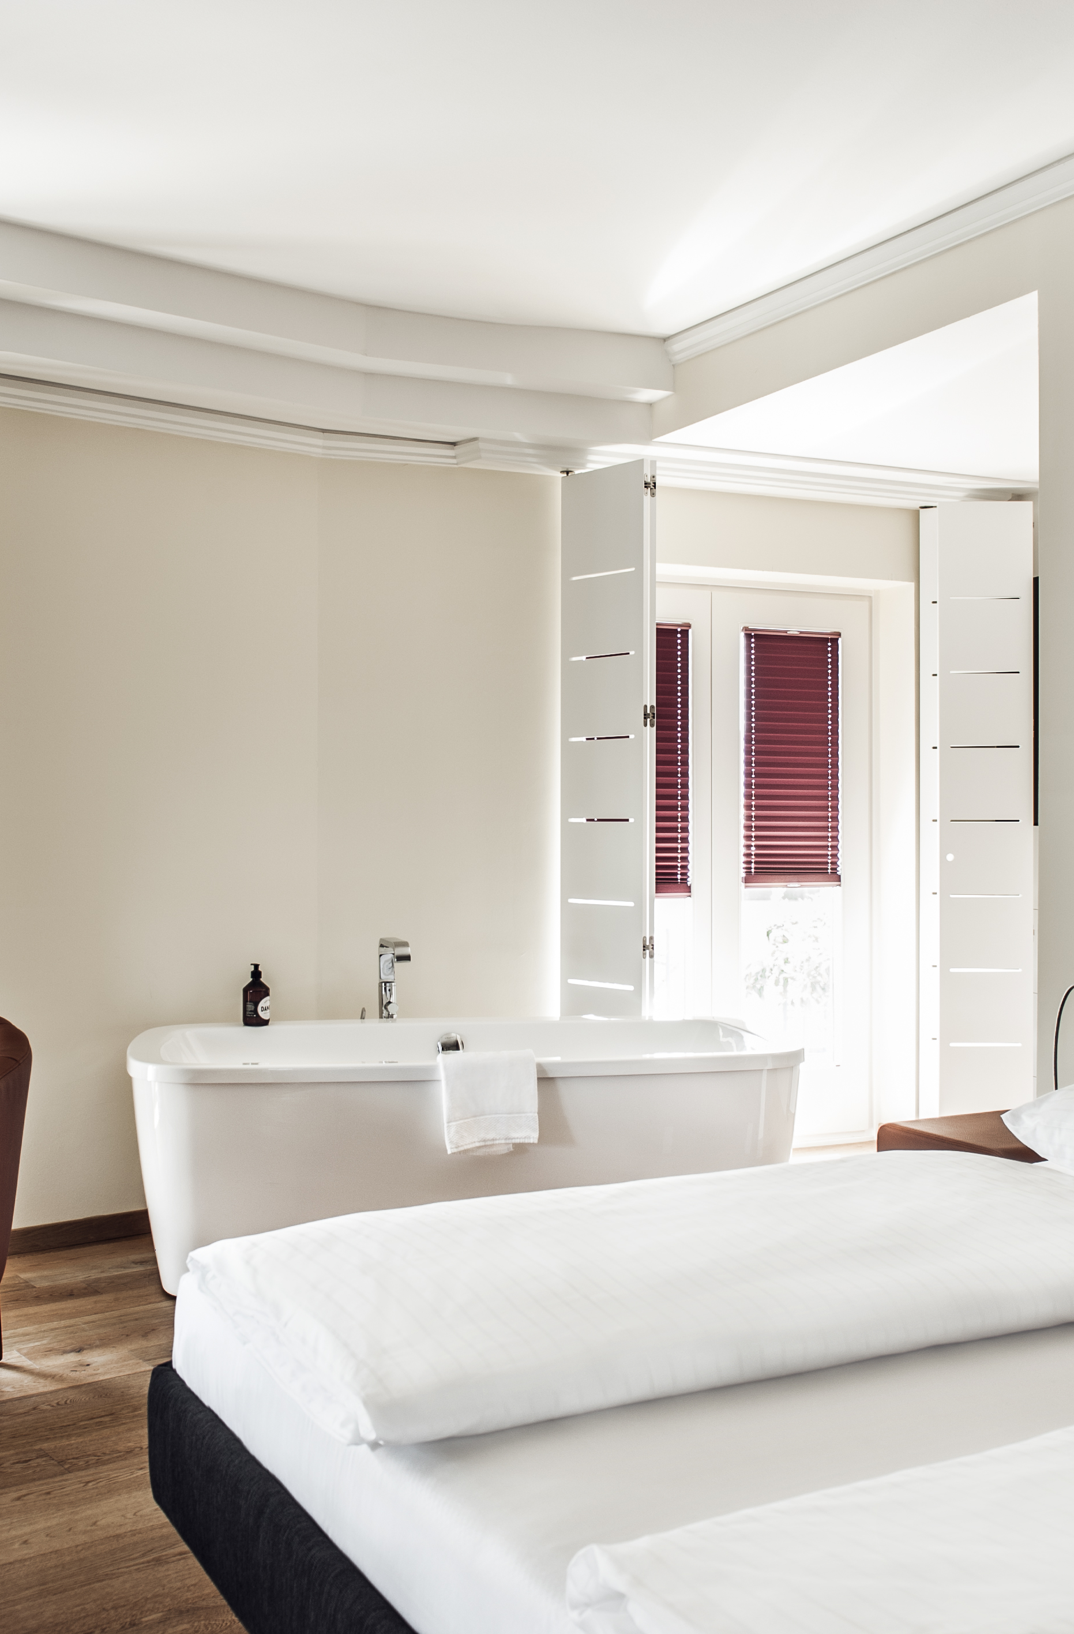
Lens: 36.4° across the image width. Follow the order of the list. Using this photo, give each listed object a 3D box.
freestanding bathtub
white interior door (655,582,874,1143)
[{"bbox_3d":[-0.180,0.868,4.307,1.714,0.564,0.830,0,0,-7],"label":"freestanding bathtub"},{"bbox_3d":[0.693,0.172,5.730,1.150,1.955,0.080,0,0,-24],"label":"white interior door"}]

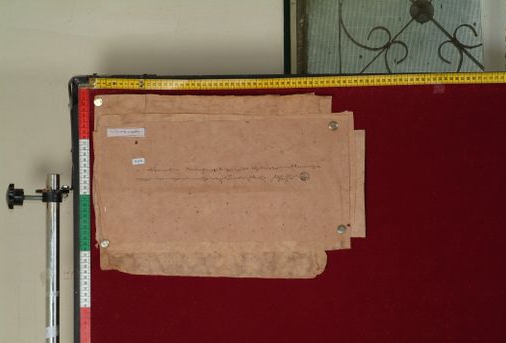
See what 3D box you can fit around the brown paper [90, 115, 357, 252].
[{"bbox_3d":[-0.053,0.017,2.238,0.463,0.242,0.008,-1,-2,2],"label":"brown paper"}]

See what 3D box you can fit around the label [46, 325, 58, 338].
[{"bbox_3d":[-0.365,0.290,2.270,0.022,0.025,0.008,0,-1,0],"label":"label"}]

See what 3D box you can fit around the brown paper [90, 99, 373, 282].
[{"bbox_3d":[-0.043,0.026,2.240,0.489,0.328,0.010,-1,-2,2],"label":"brown paper"}]

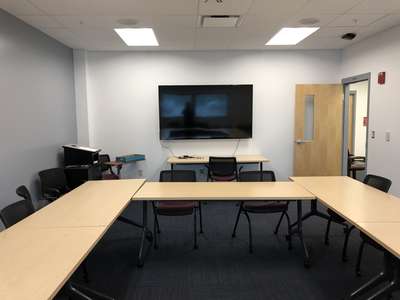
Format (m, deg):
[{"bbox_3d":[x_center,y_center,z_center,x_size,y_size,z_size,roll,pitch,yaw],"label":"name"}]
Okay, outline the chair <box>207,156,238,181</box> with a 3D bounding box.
[{"bbox_3d":[0.382,0.522,5.668,0.600,0.840,0.580,0,6,1],"label":"chair"}]

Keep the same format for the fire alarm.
[{"bbox_3d":[2.932,-1.159,5.215,0.055,0.190,0.130,0,6,0],"label":"fire alarm"}]

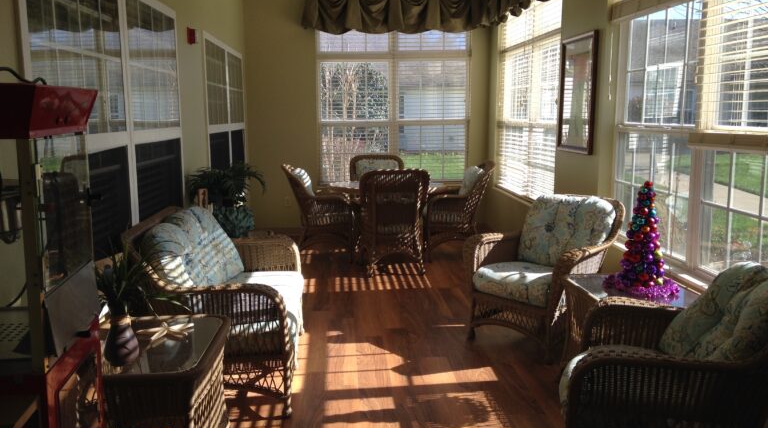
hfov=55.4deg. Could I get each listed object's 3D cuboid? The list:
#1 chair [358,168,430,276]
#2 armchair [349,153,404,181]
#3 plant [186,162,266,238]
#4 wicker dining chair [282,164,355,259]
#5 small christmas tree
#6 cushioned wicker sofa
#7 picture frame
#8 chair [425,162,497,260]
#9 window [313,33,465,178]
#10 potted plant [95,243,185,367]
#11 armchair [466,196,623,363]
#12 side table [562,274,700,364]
[{"bbox_3d":[0.084,0.057,6.750,0.641,0.957,0.710,-1,8,-3],"label":"chair"},{"bbox_3d":[-0.072,-0.169,8.356,0.641,0.957,0.710,-1,8,-3],"label":"armchair"},{"bbox_3d":[-1.122,-0.090,5.281,0.546,0.561,0.505,-1,8,-3],"label":"plant"},{"bbox_3d":[-0.652,-0.029,7.556,0.707,0.975,0.606,-1,8,-3],"label":"wicker dining chair"},{"bbox_3d":[1.270,0.116,3.662,0.365,0.553,0.365,-1,8,-3],"label":"small christmas tree"},{"bbox_3d":[-0.891,0.456,4.211,0.818,0.929,1.404,-1,8,-3],"label":"cushioned wicker sofa"},{"bbox_3d":[1.459,-0.912,5.564,0.040,0.868,0.789,-1,8,-3],"label":"picture frame"},{"bbox_3d":[0.758,-0.051,7.502,0.710,0.957,0.641,-1,8,-3],"label":"chair"},{"bbox_3d":[0.123,-1.306,8.911,1.844,1.869,0.121,-1,8,-3],"label":"window"},{"bbox_3d":[-0.904,0.323,2.639,0.365,0.434,0.345,-1,8,-3],"label":"potted plant"},{"bbox_3d":[1.037,0.367,4.712,0.779,0.908,0.750,-7,11,-41],"label":"armchair"},{"bbox_3d":[1.299,0.685,3.706,0.556,0.581,0.737,-1,8,-3],"label":"side table"}]

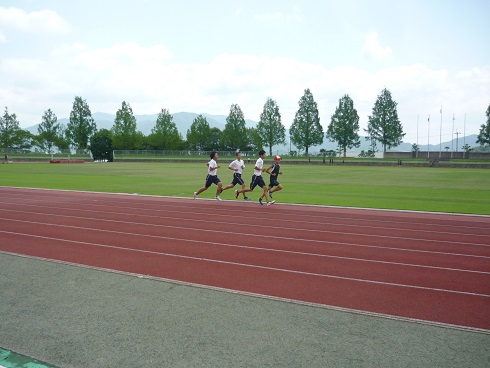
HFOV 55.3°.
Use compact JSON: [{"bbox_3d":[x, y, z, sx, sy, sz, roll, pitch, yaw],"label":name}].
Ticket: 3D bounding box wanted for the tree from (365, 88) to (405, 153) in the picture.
[{"bbox_3d":[33.547,-14.701,112.000,9.825,16.606,9.825,1,3,0],"label":"tree"}]

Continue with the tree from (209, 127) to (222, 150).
[{"bbox_3d":[-8.079,-11.913,128.000,5.000,7.600,5.000,1,3,0],"label":"tree"}]

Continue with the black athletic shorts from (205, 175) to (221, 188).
[{"bbox_3d":[-1.078,-0.079,16.000,0.470,0.470,0.360,2,4,25],"label":"black athletic shorts"}]

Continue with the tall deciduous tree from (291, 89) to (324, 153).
[{"bbox_3d":[15.000,-15.000,114.000,7.900,16.200,7.900,1,3,0],"label":"tall deciduous tree"}]

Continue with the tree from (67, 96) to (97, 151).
[{"bbox_3d":[-41.277,-14.895,118.000,7.574,14.390,7.574,1,3,0],"label":"tree"}]

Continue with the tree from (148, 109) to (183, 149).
[{"bbox_3d":[-21.431,-13.883,126.000,8.600,12.200,8.600,1,3,0],"label":"tree"}]

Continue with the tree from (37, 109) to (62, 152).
[{"bbox_3d":[-48.520,-13.154,116.000,6.453,11.168,6.453,1,3,0],"label":"tree"}]

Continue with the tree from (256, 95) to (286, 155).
[{"bbox_3d":[6.690,-14.340,118.000,7.400,14.800,7.400,1,3,0],"label":"tree"}]

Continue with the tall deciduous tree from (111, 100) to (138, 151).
[{"bbox_3d":[-31.968,-15.122,124.000,7.428,14.061,7.428,1,3,0],"label":"tall deciduous tree"}]

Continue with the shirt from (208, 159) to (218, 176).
[{"bbox_3d":[-1.102,-0.574,16.350,0.280,0.600,0.420,2,4,28],"label":"shirt"}]

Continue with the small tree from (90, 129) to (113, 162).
[{"bbox_3d":[-35.921,-9.637,117.000,5.500,8.400,5.500,1,3,0],"label":"small tree"}]

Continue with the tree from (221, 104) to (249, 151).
[{"bbox_3d":[-2.696,-14.759,126.000,7.818,13.344,7.818,1,3,0],"label":"tree"}]

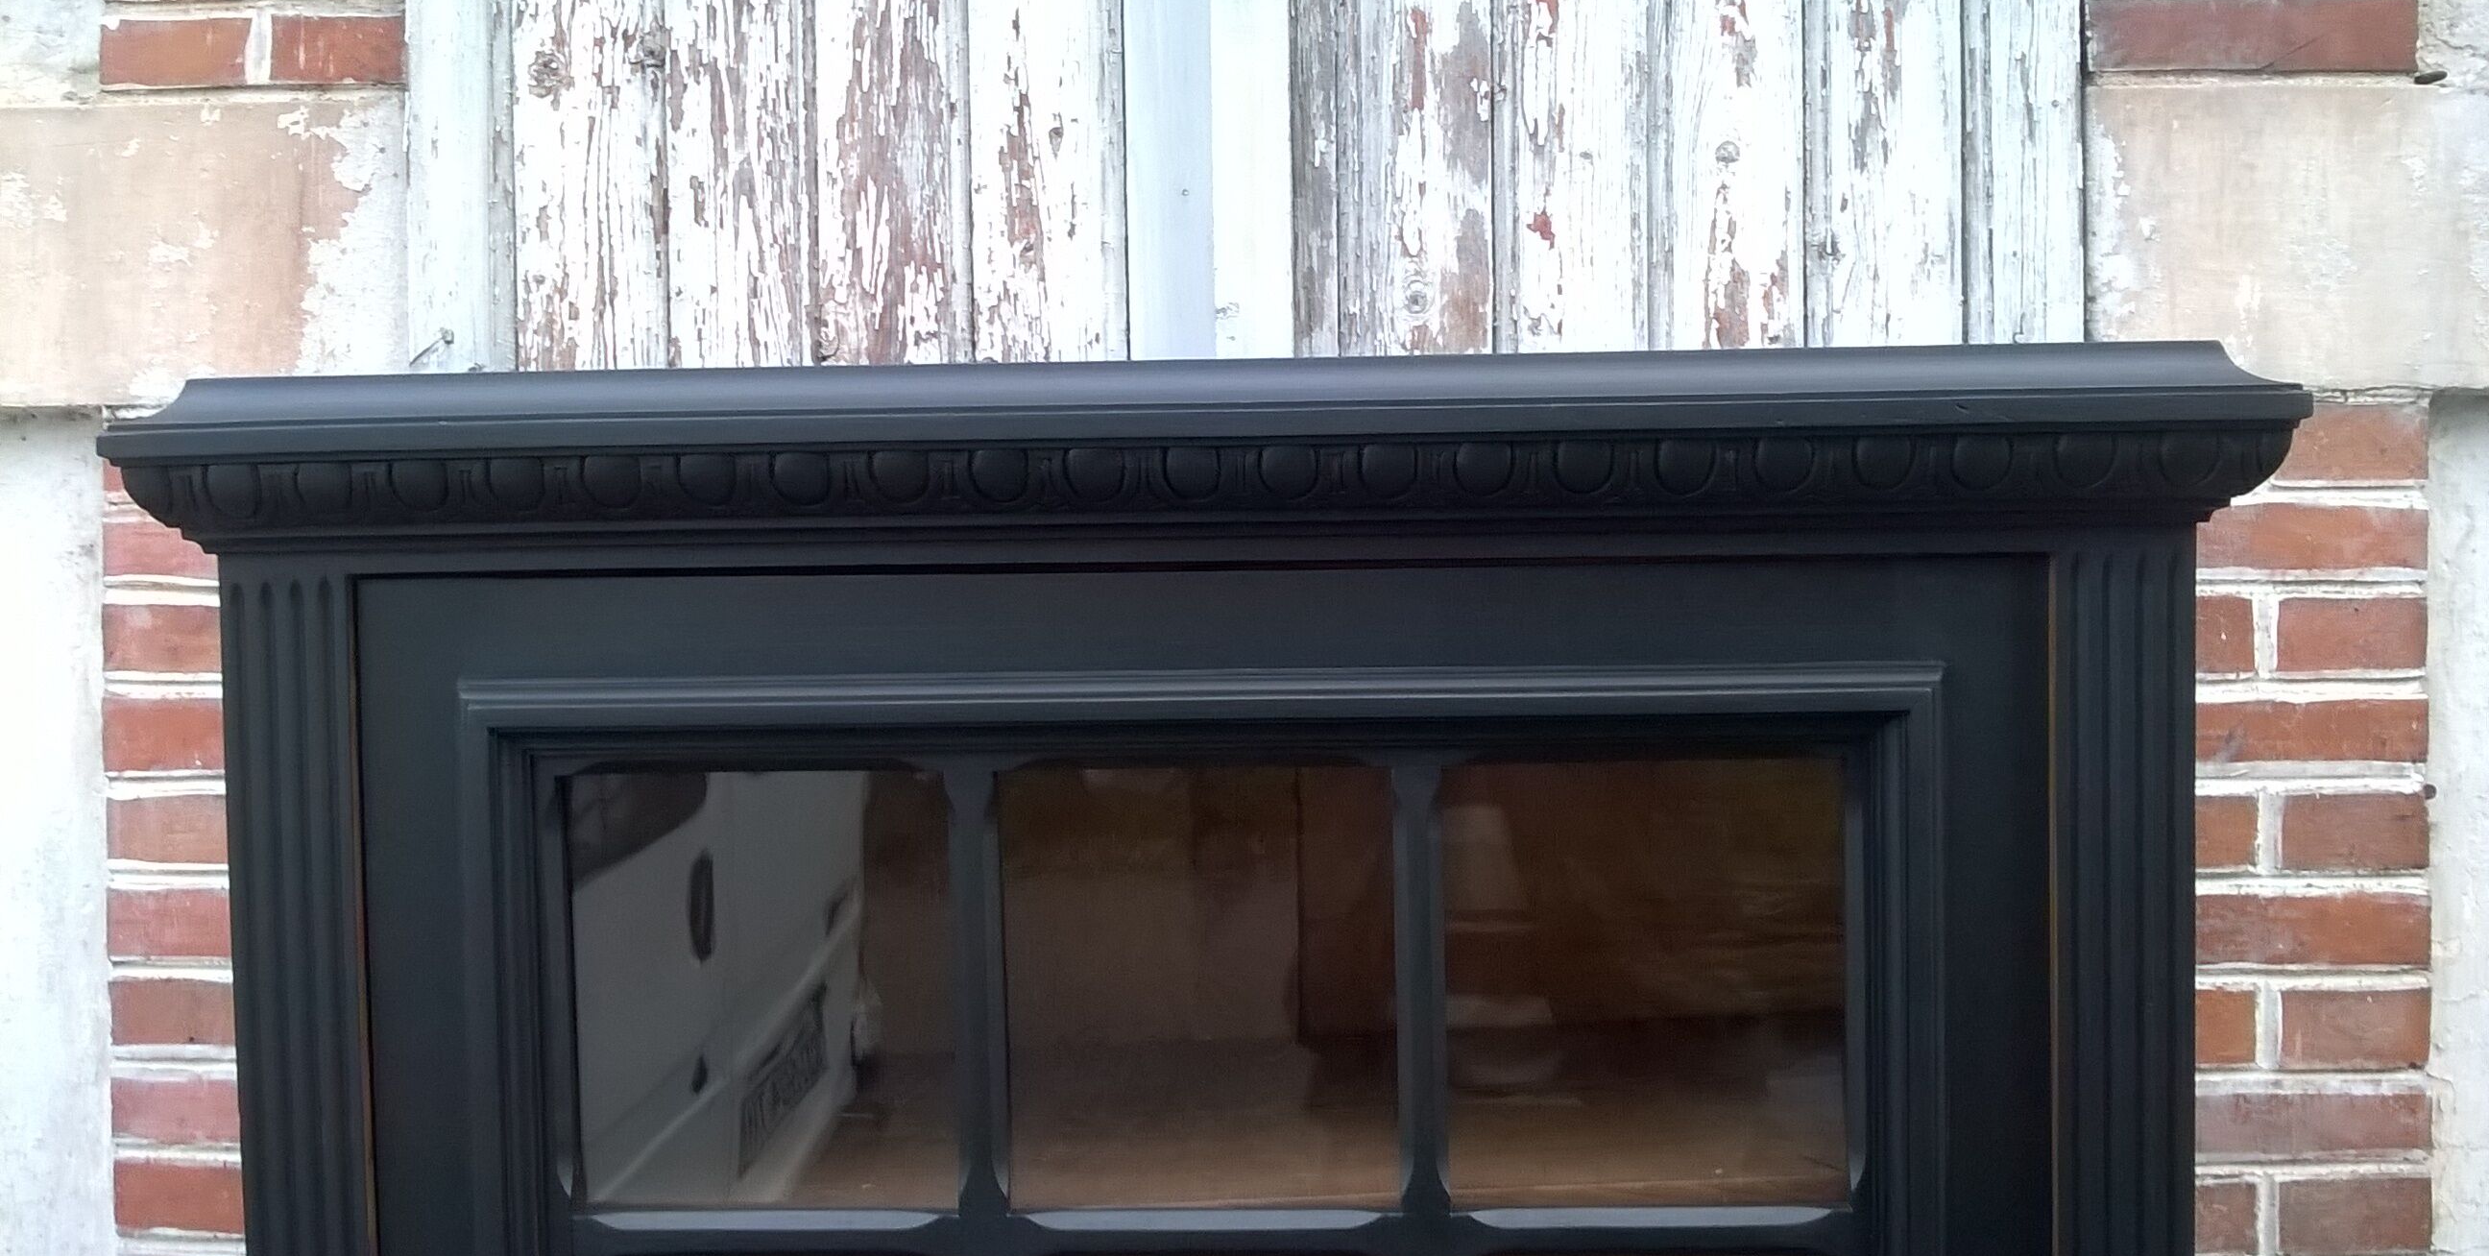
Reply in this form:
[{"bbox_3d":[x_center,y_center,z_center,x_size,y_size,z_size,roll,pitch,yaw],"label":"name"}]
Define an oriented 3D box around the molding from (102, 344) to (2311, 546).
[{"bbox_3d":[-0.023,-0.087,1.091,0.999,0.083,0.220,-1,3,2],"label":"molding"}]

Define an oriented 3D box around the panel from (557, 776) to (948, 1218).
[{"bbox_3d":[-0.232,0.176,1.062,0.190,0.218,0.008,-1,3,2],"label":"panel"}]

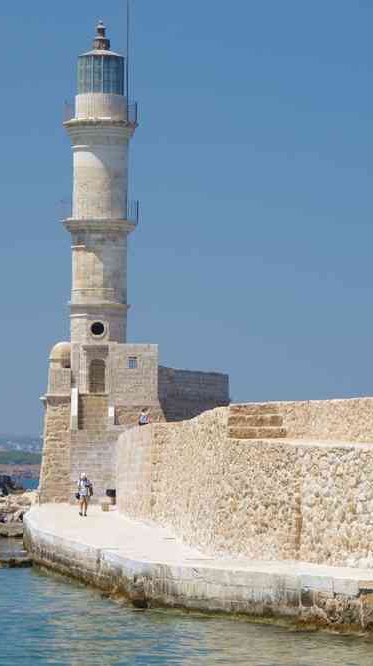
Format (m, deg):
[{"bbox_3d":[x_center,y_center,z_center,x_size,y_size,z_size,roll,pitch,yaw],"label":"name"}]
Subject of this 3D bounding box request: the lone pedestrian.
[{"bbox_3d":[-4.053,6.433,129.000,0.640,1.730,0.420,0,-2,-4],"label":"lone pedestrian"}]

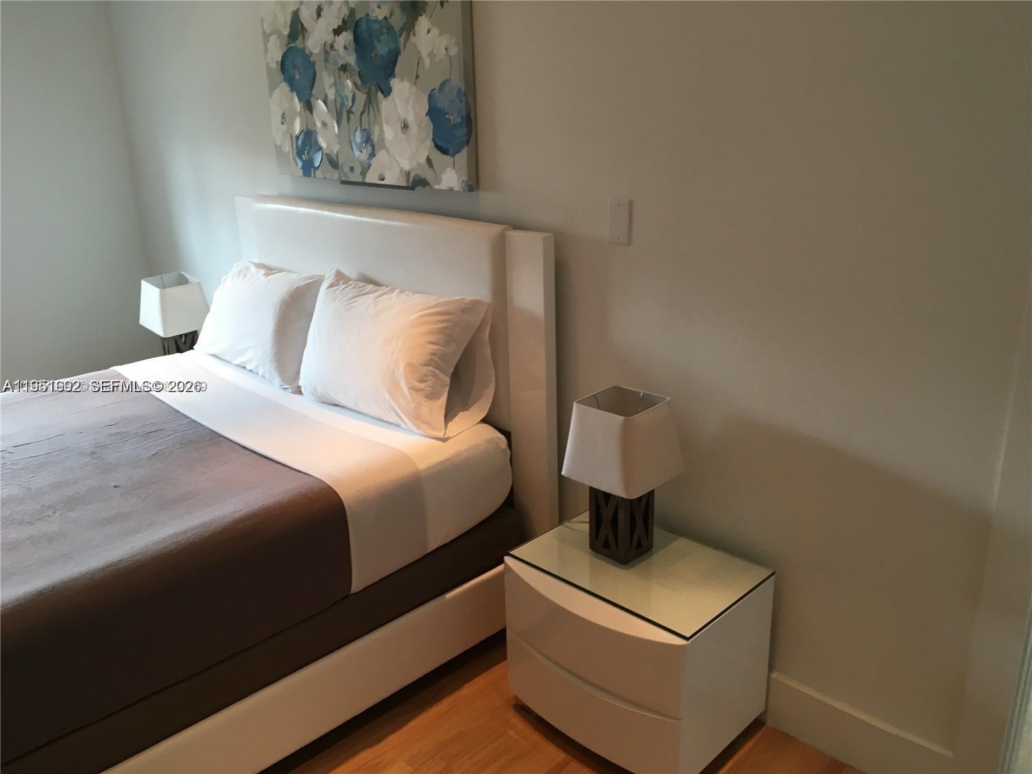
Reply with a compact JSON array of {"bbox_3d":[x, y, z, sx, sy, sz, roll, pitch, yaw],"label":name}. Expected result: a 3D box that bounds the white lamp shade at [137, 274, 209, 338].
[{"bbox_3d":[-1.413,-0.347,3.570,0.223,0.190,0.223,-18,30,-42],"label":"white lamp shade"}]

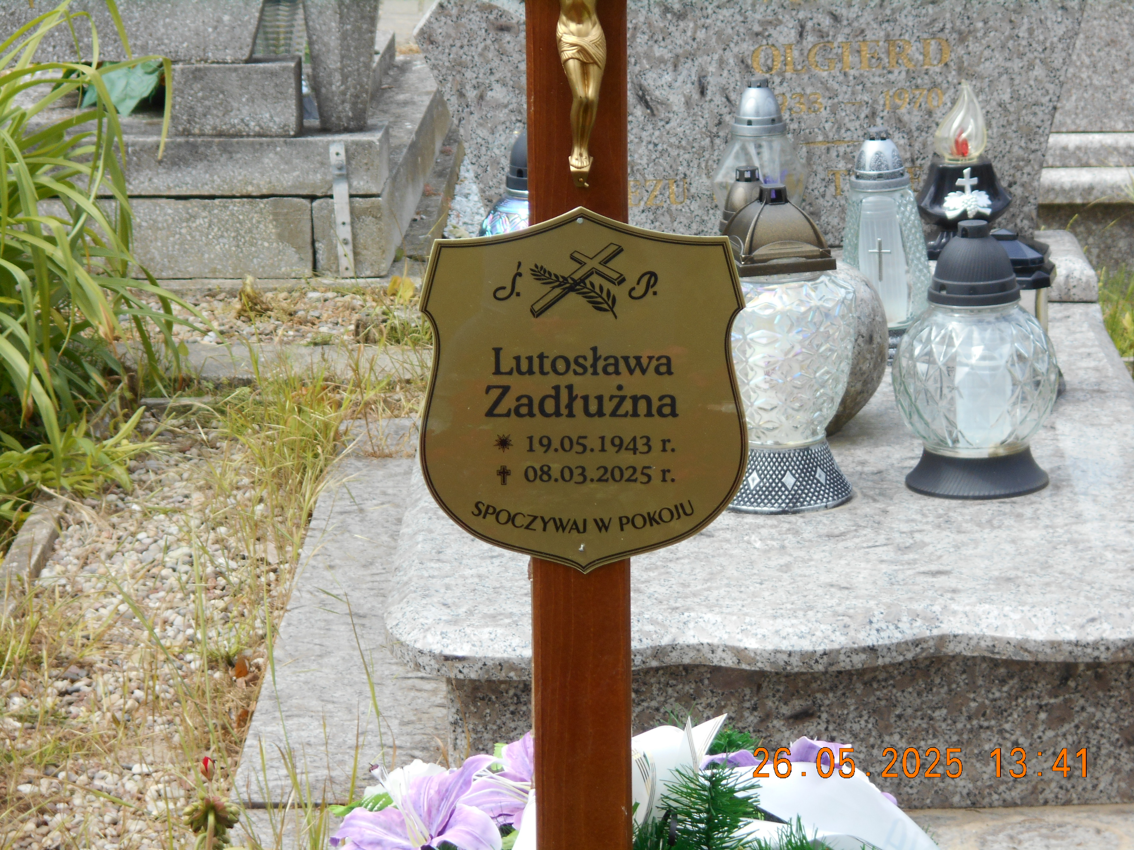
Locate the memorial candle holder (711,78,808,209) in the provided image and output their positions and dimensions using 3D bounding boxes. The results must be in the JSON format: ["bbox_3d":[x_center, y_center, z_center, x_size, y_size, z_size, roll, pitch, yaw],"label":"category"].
[{"bbox_3d":[0.247,-0.330,5.446,0.121,0.228,0.121,-1,14,3],"label":"memorial candle holder"}]

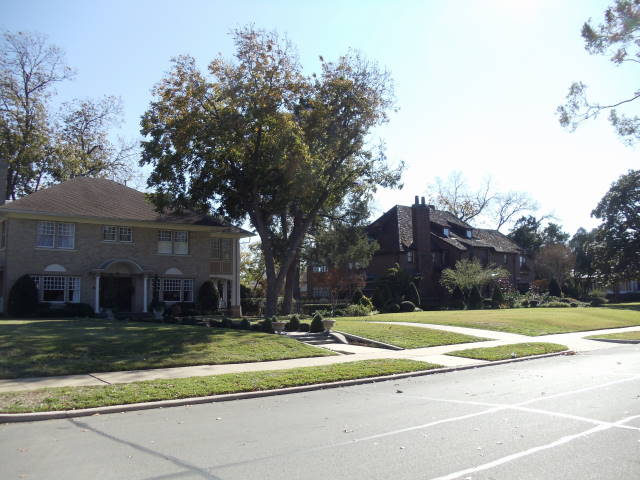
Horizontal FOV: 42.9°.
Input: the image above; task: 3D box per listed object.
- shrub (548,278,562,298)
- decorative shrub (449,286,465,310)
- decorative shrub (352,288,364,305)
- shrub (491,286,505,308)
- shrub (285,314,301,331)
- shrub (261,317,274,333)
[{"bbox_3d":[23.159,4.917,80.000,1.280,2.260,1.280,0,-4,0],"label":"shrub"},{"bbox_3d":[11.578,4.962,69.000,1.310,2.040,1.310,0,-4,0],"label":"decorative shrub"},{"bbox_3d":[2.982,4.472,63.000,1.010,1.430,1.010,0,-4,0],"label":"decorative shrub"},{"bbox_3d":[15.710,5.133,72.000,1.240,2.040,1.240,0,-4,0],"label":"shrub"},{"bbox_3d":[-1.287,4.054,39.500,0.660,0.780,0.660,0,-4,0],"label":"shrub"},{"bbox_3d":[-1.946,3.132,30.151,0.520,0.590,0.500,0,-4,-4],"label":"shrub"}]

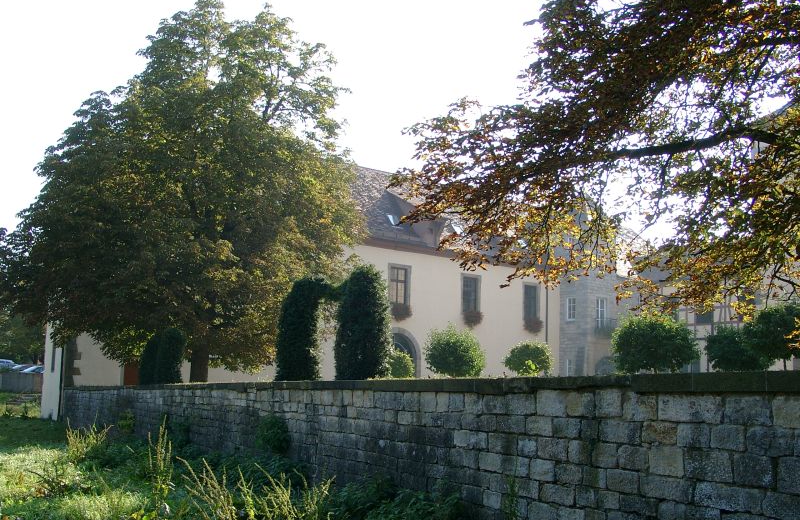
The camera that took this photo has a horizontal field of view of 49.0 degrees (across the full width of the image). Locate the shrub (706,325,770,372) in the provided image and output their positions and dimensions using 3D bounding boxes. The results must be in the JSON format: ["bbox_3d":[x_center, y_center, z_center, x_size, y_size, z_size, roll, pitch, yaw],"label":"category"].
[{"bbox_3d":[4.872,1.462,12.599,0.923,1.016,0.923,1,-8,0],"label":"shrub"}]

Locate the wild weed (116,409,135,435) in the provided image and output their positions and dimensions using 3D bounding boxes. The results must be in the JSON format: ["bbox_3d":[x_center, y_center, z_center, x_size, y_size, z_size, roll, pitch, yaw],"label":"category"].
[{"bbox_3d":[-6.877,4.046,22.000,0.451,0.651,0.426,1,-8,0],"label":"wild weed"}]

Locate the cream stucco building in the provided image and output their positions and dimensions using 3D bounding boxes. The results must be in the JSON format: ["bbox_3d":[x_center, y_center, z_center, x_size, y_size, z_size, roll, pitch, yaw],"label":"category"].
[{"bbox_3d":[-4.307,1.342,44.662,26.733,12.800,8.500,7,-10,-36],"label":"cream stucco building"}]

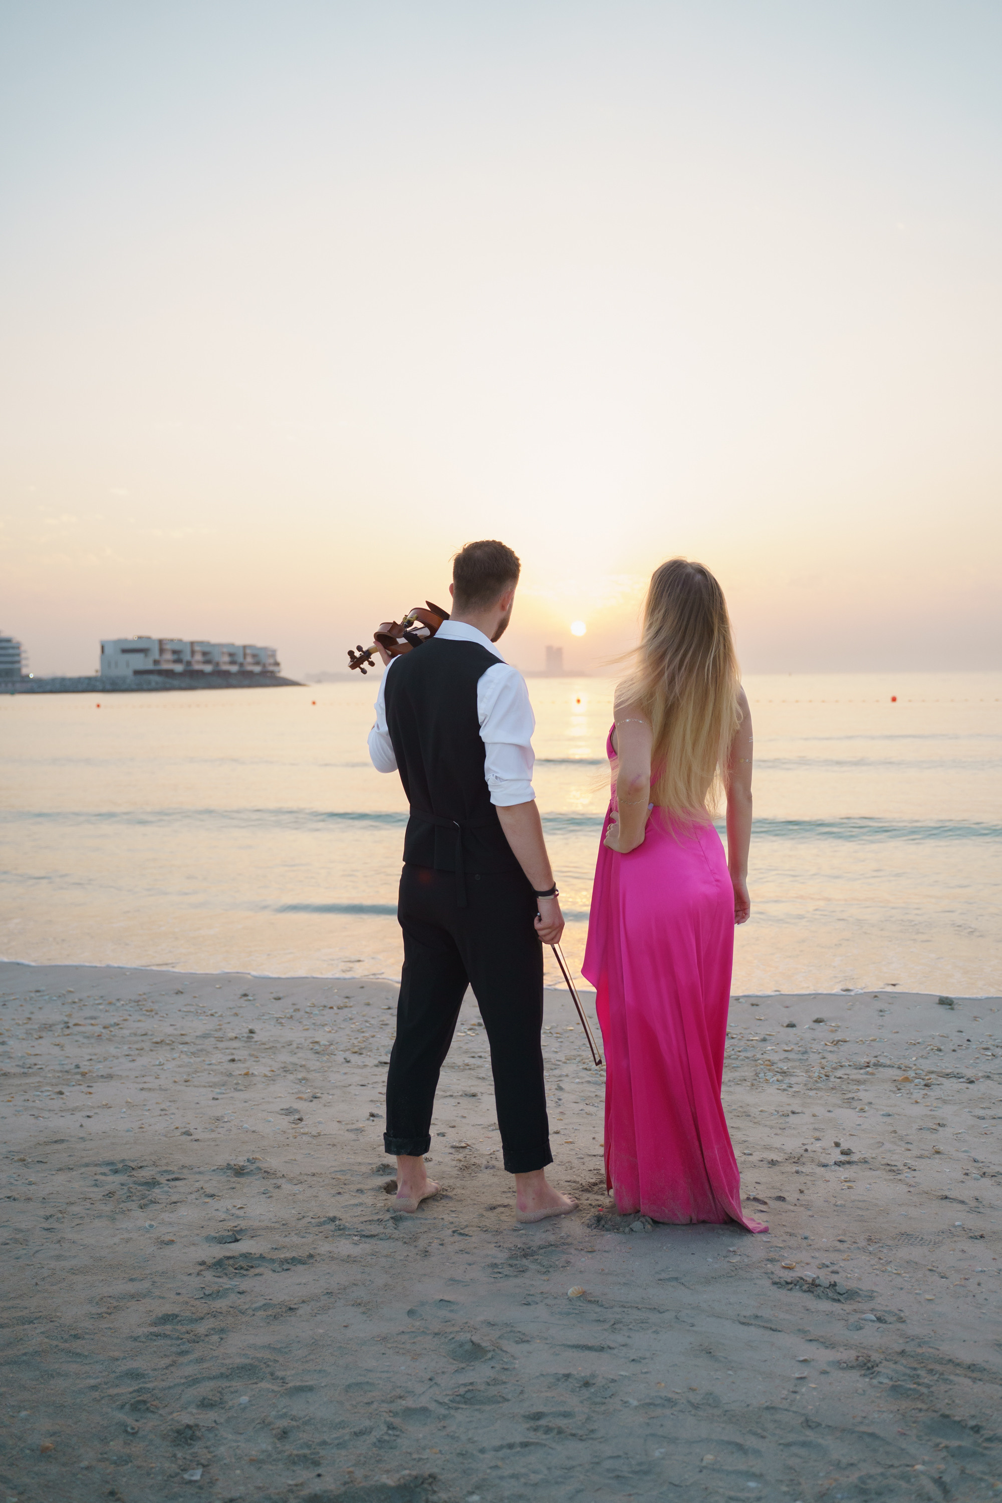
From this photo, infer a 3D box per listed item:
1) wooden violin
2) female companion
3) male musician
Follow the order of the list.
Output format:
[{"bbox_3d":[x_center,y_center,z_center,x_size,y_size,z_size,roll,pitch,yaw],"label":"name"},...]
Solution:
[{"bbox_3d":[-0.293,-0.292,3.305,0.200,0.110,0.590,43,-27,-21],"label":"wooden violin"},{"bbox_3d":[0.459,0.339,3.067,0.460,1.710,0.480,-3,4,-27],"label":"female companion"},{"bbox_3d":[-0.071,0.316,3.116,0.540,1.770,0.450,0,4,18],"label":"male musician"}]

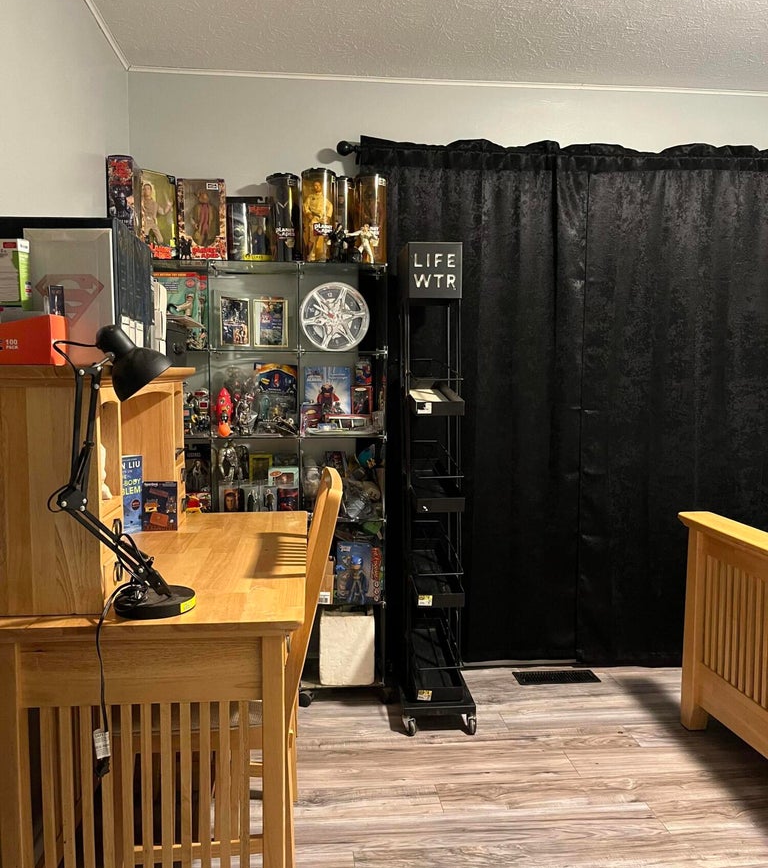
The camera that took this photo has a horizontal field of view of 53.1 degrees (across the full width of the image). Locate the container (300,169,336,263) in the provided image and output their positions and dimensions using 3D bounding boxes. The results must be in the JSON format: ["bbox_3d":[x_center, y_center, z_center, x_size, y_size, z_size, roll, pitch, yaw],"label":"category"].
[{"bbox_3d":[-0.234,-0.770,2.765,0.124,0.327,0.124,0,4,-5],"label":"container"}]

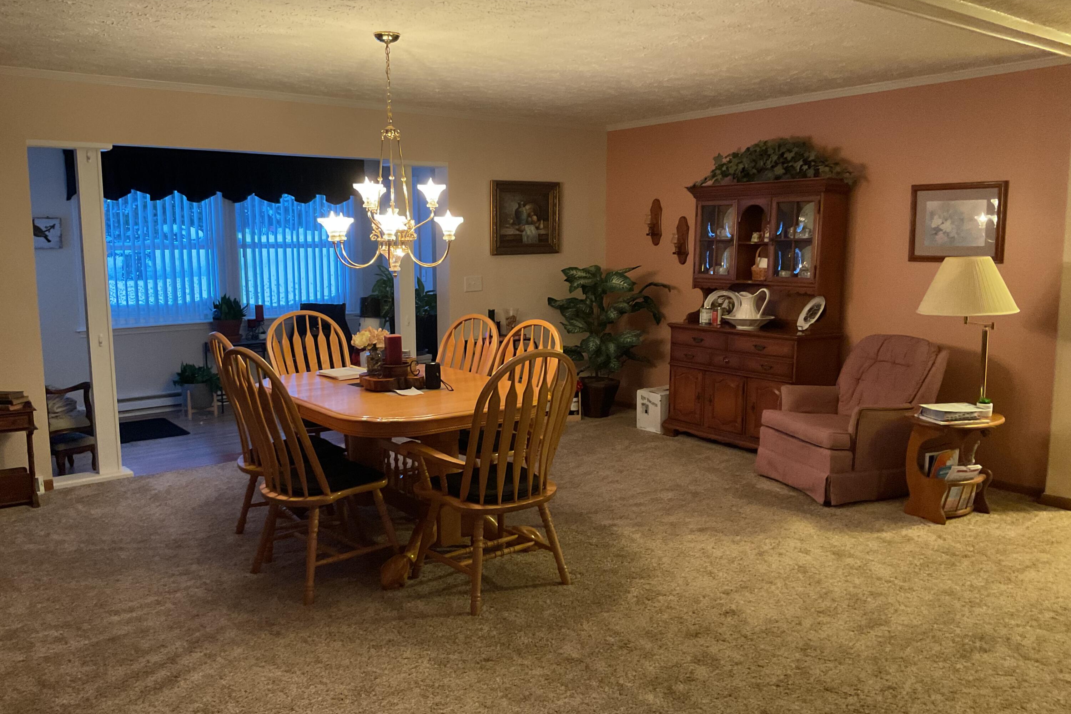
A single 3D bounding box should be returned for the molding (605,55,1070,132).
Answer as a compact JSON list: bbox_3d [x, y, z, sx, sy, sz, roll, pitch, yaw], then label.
[{"bbox_3d":[1.719,-1.771,6.226,0.046,0.050,3.720,-6,9,-36],"label":"molding"}]

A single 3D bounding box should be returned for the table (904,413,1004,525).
[{"bbox_3d":[2.223,0.579,4.791,0.585,0.530,0.440,-6,9,-36],"label":"table"}]

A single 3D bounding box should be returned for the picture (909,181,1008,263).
[{"bbox_3d":[2.510,-0.798,5.360,0.030,0.470,0.590,-6,9,-37],"label":"picture"}]

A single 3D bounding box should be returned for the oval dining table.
[{"bbox_3d":[-0.646,0.522,4.409,1.120,0.760,1.530,-6,9,-36],"label":"oval dining table"}]

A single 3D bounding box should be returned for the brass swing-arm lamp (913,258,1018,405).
[{"bbox_3d":[2.298,-0.117,4.788,0.540,0.850,0.540,-6,9,-36],"label":"brass swing-arm lamp"}]

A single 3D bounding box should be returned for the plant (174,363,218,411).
[{"bbox_3d":[-2.827,0.259,7.571,0.410,0.440,0.390,-6,9,-37],"label":"plant"}]

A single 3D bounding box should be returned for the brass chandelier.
[{"bbox_3d":[-0.688,-0.957,4.256,0.680,1.120,0.680,0,7,0],"label":"brass chandelier"}]

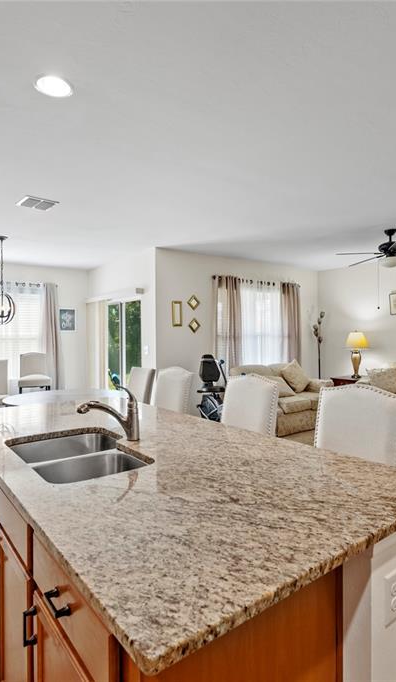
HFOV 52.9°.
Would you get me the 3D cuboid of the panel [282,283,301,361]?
[{"bbox_3d":[1.653,0.050,7.044,0.510,2.120,0.100,0,0,-37],"label":"panel"}]

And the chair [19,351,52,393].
[{"bbox_3d":[-2.604,0.772,6.390,0.500,1.130,0.580,0,0,-27],"label":"chair"}]

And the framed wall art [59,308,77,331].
[{"bbox_3d":[-2.362,-0.383,7.247,0.275,0.385,0.030,0,0,-37],"label":"framed wall art"}]

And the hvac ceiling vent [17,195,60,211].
[{"bbox_3d":[-1.512,-1.279,3.751,0.300,0.025,0.320,0,0,-37],"label":"hvac ceiling vent"}]

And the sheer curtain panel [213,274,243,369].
[{"bbox_3d":[0.467,0.066,6.135,0.570,2.090,0.120,-1,1,-37],"label":"sheer curtain panel"}]

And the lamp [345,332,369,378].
[{"bbox_3d":[2.760,0.244,6.943,0.385,0.810,0.385,0,0,-38],"label":"lamp"}]

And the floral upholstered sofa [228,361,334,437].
[{"bbox_3d":[1.372,0.858,6.253,1.580,0.920,0.900,-1,1,-37],"label":"floral upholstered sofa"}]

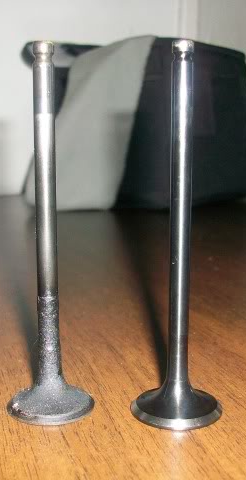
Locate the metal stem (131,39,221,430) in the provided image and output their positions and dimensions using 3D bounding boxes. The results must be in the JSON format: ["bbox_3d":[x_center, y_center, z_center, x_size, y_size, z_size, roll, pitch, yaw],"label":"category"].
[{"bbox_3d":[0.016,-0.001,0.167,0.027,0.105,0.027,0,10,0],"label":"metal stem"}]

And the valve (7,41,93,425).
[{"bbox_3d":[-0.022,-0.002,0.169,0.026,0.105,0.026,0,10,0],"label":"valve"}]

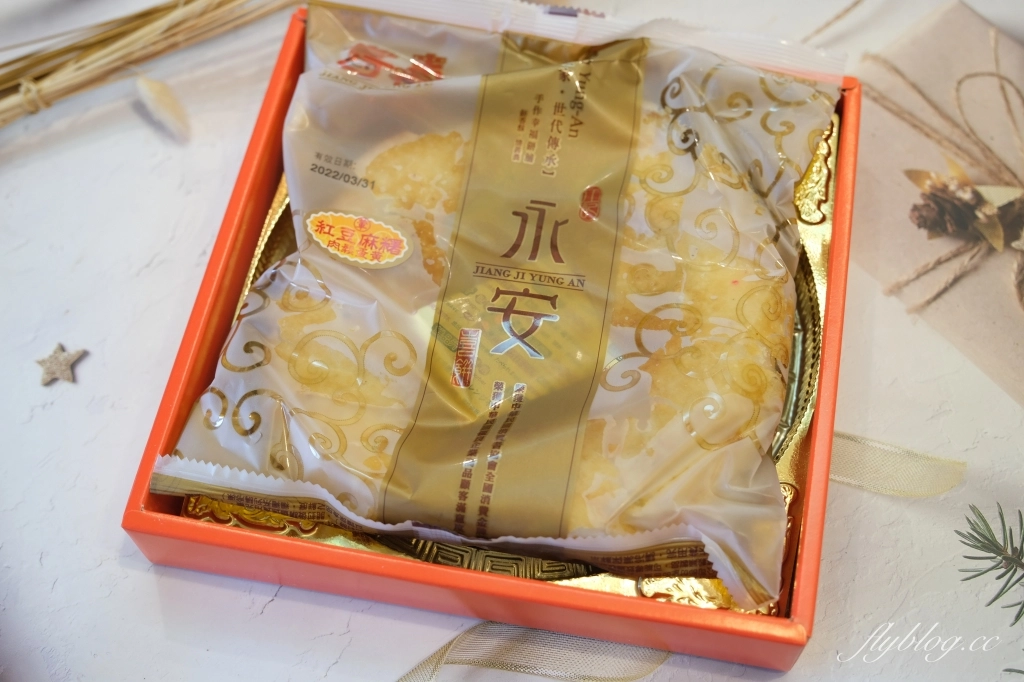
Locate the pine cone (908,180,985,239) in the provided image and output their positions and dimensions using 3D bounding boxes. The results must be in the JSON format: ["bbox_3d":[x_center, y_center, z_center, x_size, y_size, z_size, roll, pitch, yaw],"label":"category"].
[{"bbox_3d":[0.187,-0.056,0.574,0.034,0.024,0.024,1,62,3],"label":"pine cone"}]

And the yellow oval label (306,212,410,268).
[{"bbox_3d":[-0.062,-0.041,0.542,0.045,0.002,0.021,16,63,1],"label":"yellow oval label"}]

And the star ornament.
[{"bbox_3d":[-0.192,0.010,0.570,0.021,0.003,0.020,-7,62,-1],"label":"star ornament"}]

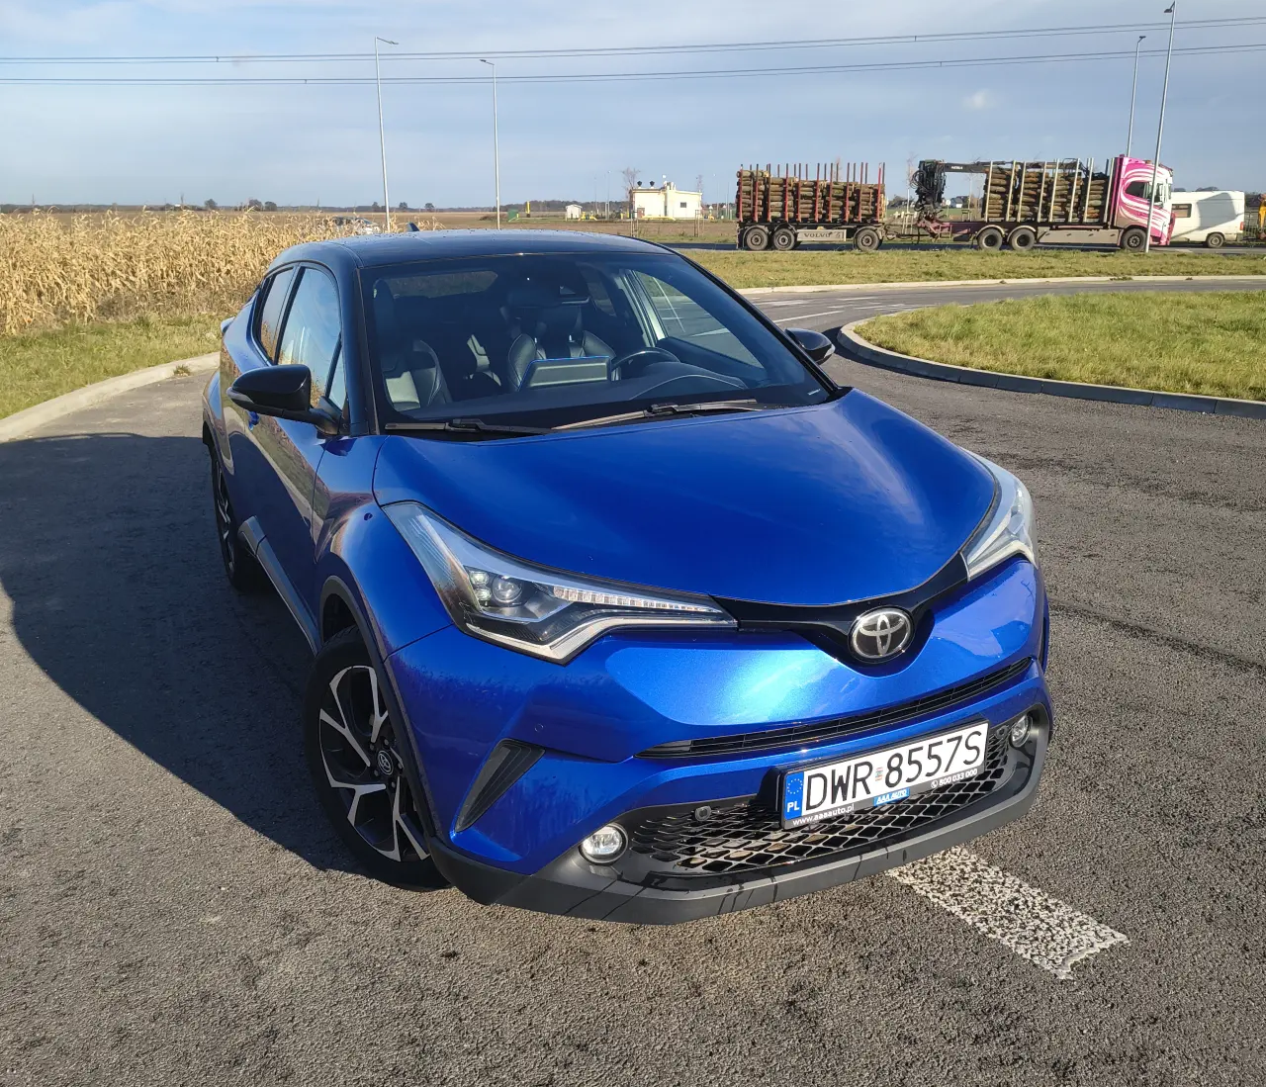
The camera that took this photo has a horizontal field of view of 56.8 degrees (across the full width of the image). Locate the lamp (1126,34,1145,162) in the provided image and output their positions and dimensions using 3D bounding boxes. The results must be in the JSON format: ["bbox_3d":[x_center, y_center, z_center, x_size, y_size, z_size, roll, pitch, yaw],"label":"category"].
[{"bbox_3d":[24.045,-19.290,56.645,0.350,9.400,2.000,4,17,15],"label":"lamp"}]

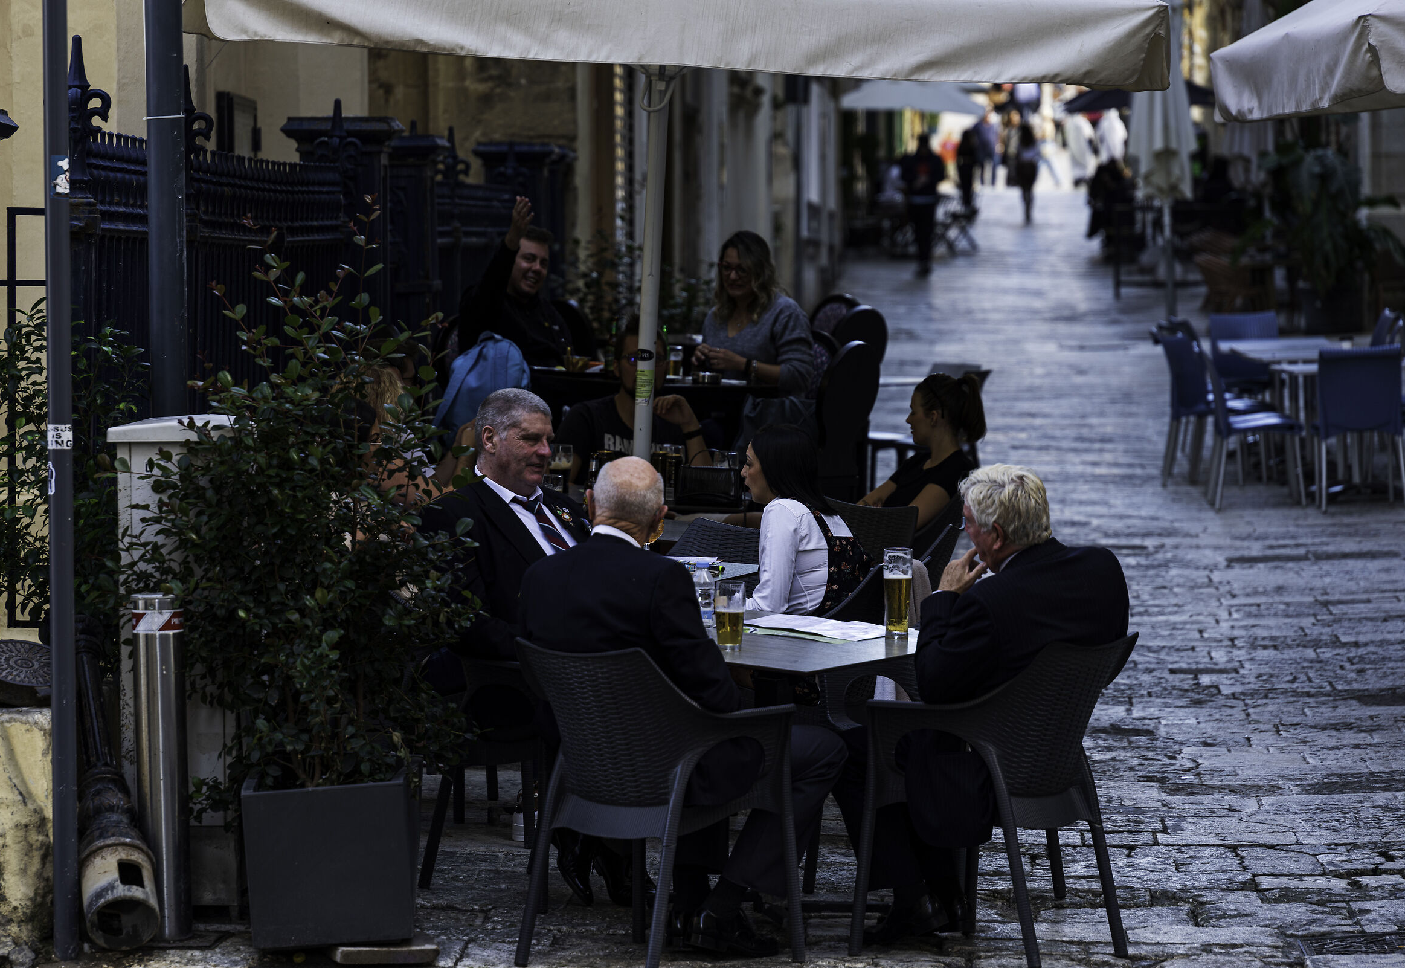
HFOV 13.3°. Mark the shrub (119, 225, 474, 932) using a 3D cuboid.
[{"bbox_3d":[-1.059,0.251,15.850,0.890,1.870,0.820,0,6,3],"label":"shrub"}]

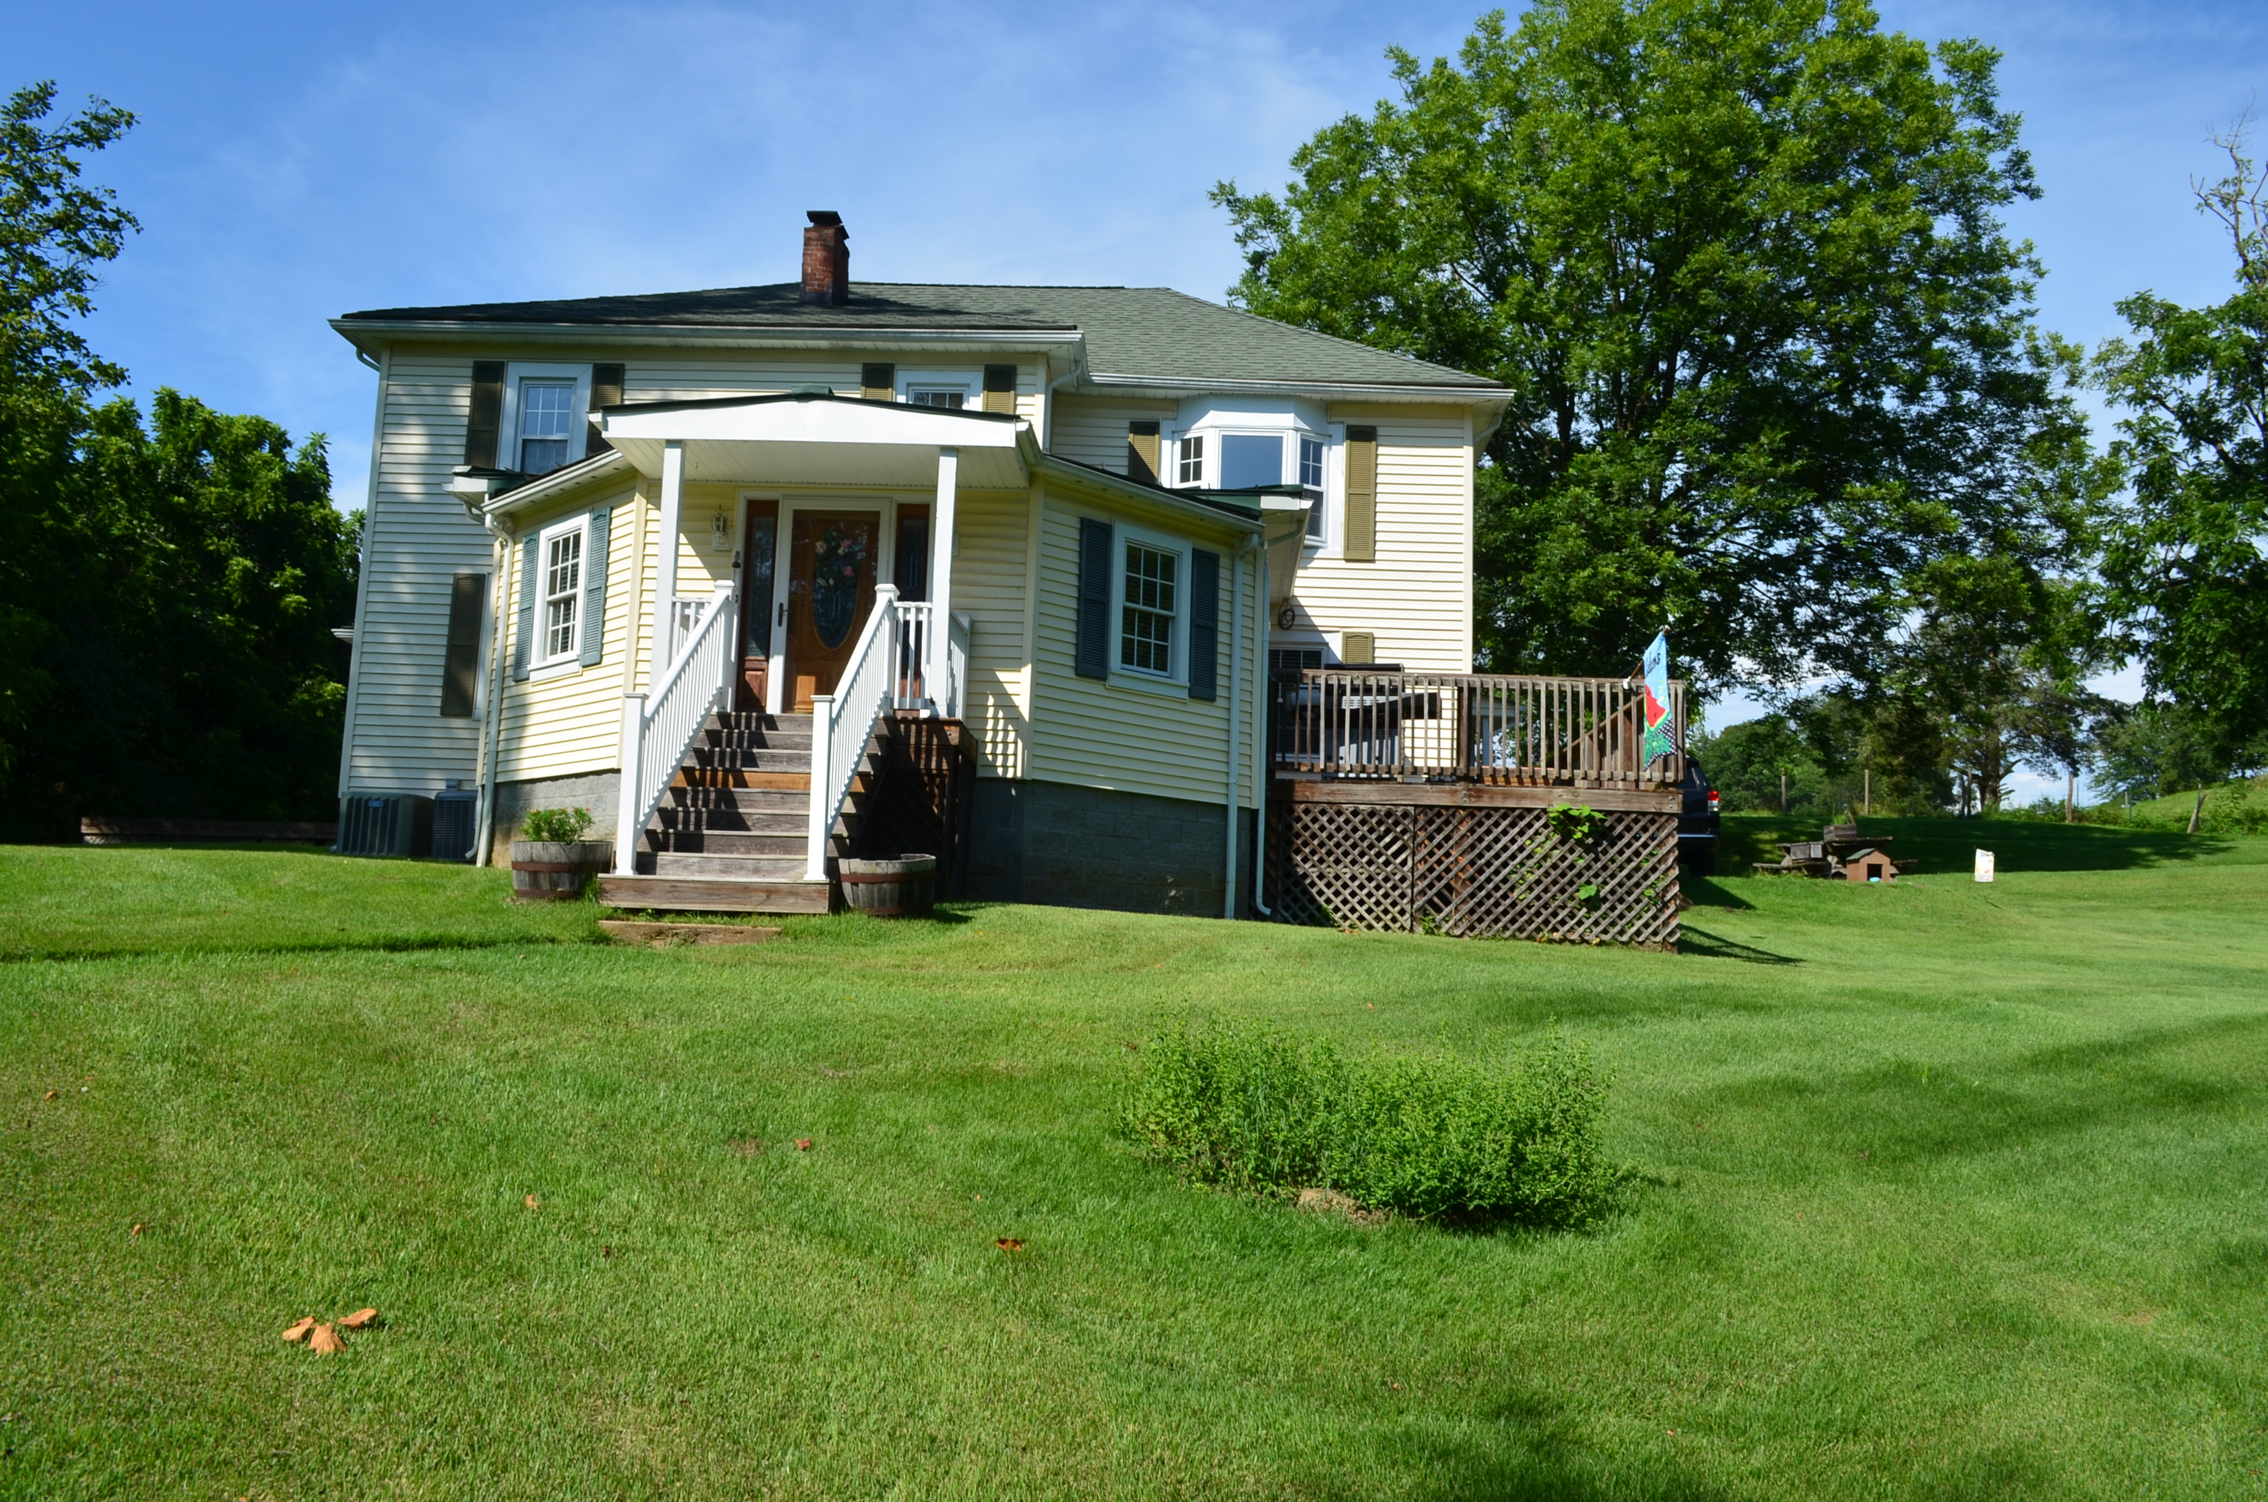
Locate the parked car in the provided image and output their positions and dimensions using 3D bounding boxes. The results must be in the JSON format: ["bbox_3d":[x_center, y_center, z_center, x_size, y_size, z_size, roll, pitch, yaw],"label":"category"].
[{"bbox_3d":[7.318,1.102,26.027,1.890,1.750,4.750,2,-7,2],"label":"parked car"}]

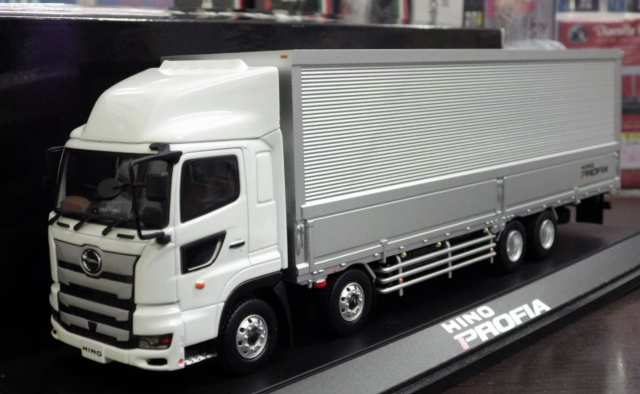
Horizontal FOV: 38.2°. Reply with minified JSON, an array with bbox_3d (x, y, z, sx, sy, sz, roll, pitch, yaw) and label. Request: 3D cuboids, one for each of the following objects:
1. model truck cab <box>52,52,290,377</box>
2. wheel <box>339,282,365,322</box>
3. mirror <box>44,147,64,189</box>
[{"bbox_3d":[-0.046,0.003,0.258,0.056,0.078,0.047,6,11,40],"label":"model truck cab"},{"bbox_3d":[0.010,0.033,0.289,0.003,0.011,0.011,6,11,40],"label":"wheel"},{"bbox_3d":[-0.077,-0.009,0.267,0.004,0.011,0.003,6,11,40],"label":"mirror"}]

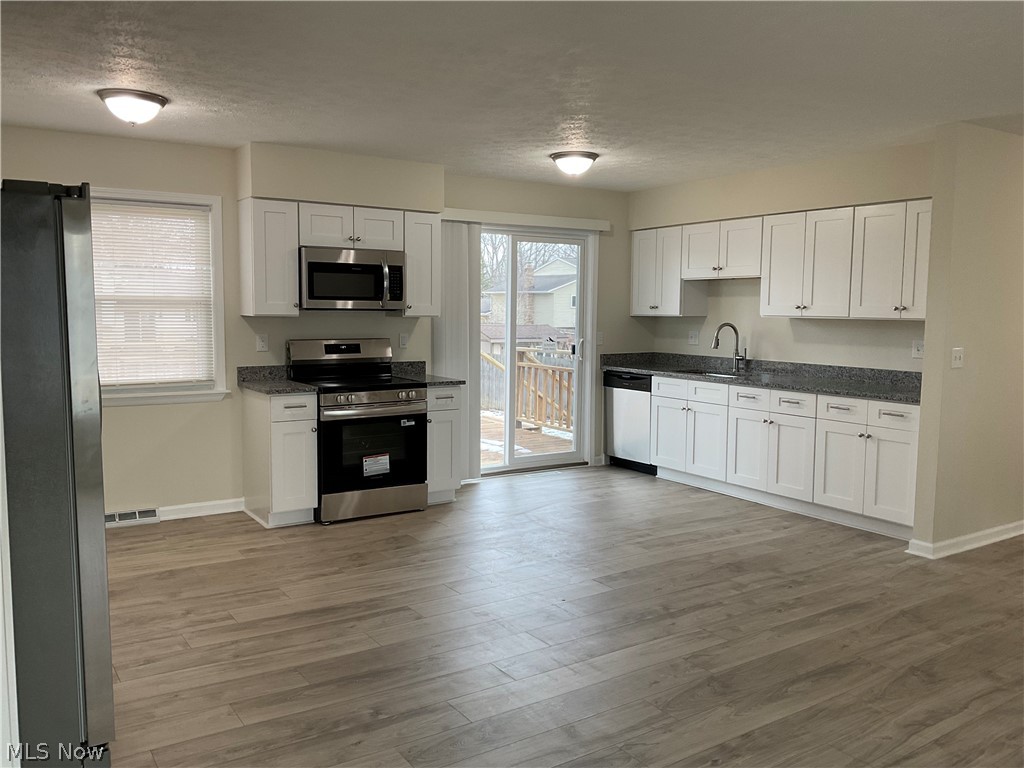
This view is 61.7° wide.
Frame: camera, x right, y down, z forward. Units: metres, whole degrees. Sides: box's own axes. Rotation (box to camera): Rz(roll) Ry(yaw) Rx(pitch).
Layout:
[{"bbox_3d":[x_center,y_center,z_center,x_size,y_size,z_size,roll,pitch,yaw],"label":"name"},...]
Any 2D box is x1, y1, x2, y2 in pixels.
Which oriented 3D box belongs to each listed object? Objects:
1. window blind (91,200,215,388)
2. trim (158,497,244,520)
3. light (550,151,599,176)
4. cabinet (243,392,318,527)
[{"bbox_3d":[-2.327,-0.571,5.559,0.747,1.172,0.040,-3,6,-34],"label":"window blind"},{"bbox_3d":[-2.098,0.852,5.818,0.558,0.082,0.016,-3,6,-33],"label":"trim"},{"bbox_3d":[0.427,-1.494,5.841,0.334,0.135,0.334,0,5,0],"label":"light"},{"bbox_3d":[-1.564,0.470,5.767,0.309,0.861,0.626,-3,6,-33],"label":"cabinet"}]

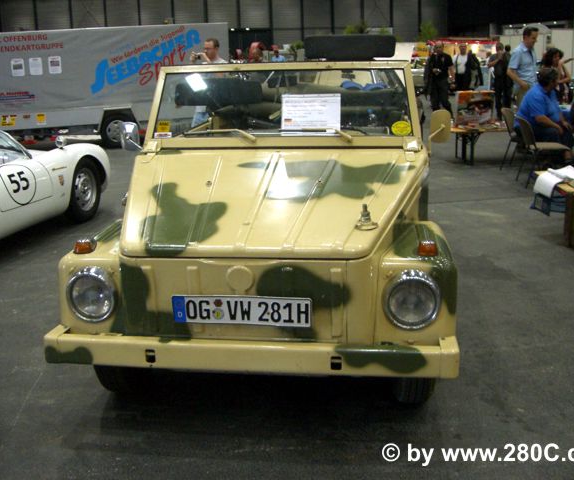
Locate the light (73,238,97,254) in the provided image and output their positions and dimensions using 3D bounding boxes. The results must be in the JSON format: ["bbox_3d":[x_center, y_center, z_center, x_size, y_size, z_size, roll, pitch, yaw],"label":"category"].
[{"bbox_3d":[-0.818,0.028,2.850,0.072,0.053,0.085,1,15,8],"label":"light"}]

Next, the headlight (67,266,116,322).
[{"bbox_3d":[-0.770,0.214,2.764,0.200,0.205,0.090,0,14,7],"label":"headlight"}]

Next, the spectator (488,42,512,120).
[{"bbox_3d":[4.981,-3.717,16.429,0.550,1.740,0.400,8,17,32],"label":"spectator"}]

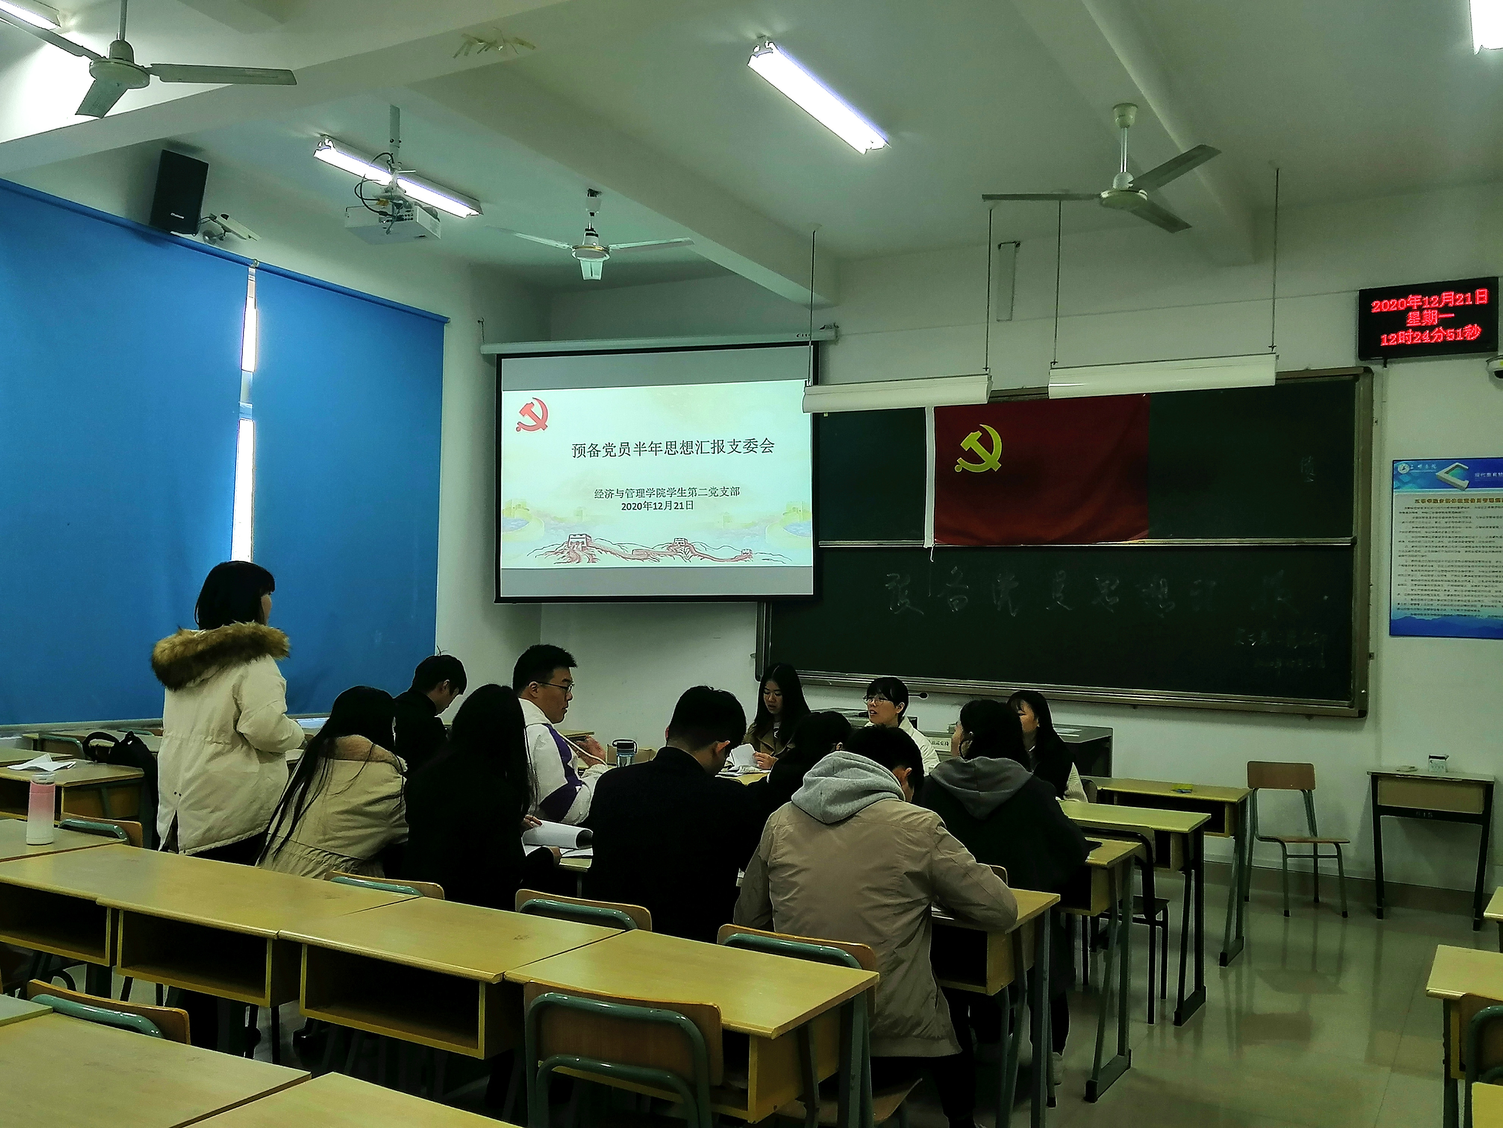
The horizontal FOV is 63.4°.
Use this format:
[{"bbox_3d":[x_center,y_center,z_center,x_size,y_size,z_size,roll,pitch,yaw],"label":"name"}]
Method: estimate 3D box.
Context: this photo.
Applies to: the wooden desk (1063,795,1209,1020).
[{"bbox_3d":[1.509,1.413,5.015,0.649,0.761,0.470,0,-3,31],"label":"wooden desk"}]

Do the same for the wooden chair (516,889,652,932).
[{"bbox_3d":[-0.377,1.250,3.256,0.390,0.770,0.410,1,-3,22],"label":"wooden chair"}]

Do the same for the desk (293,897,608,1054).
[{"bbox_3d":[-0.696,1.229,2.809,0.610,0.750,0.450,1,-3,27],"label":"desk"}]

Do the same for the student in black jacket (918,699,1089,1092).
[{"bbox_3d":[0.816,1.081,3.992,0.560,1.250,0.660,1,-3,24],"label":"student in black jacket"}]

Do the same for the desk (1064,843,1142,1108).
[{"bbox_3d":[0.979,1.364,4.264,0.649,0.761,0.470,0,-3,31],"label":"desk"}]

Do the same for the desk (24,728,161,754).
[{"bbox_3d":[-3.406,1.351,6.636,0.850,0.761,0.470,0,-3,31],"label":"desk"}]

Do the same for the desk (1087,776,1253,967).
[{"bbox_3d":[2.019,1.450,5.758,0.600,0.750,0.450,0,-3,31],"label":"desk"}]

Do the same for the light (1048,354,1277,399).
[{"bbox_3d":[2.356,-1.075,7.011,1.252,0.177,0.170,0,-3,31],"label":"light"}]

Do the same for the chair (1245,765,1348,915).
[{"bbox_3d":[3.026,1.509,6.689,0.390,0.780,0.410,2,-3,-3],"label":"chair"}]

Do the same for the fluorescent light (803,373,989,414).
[{"bbox_3d":[0.919,-1.112,7.943,1.300,0.180,0.160,0,-3,31],"label":"fluorescent light"}]

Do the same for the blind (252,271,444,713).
[{"bbox_3d":[-2.718,-0.421,8.259,0.070,2.827,1.680,0,-3,31],"label":"blind"}]

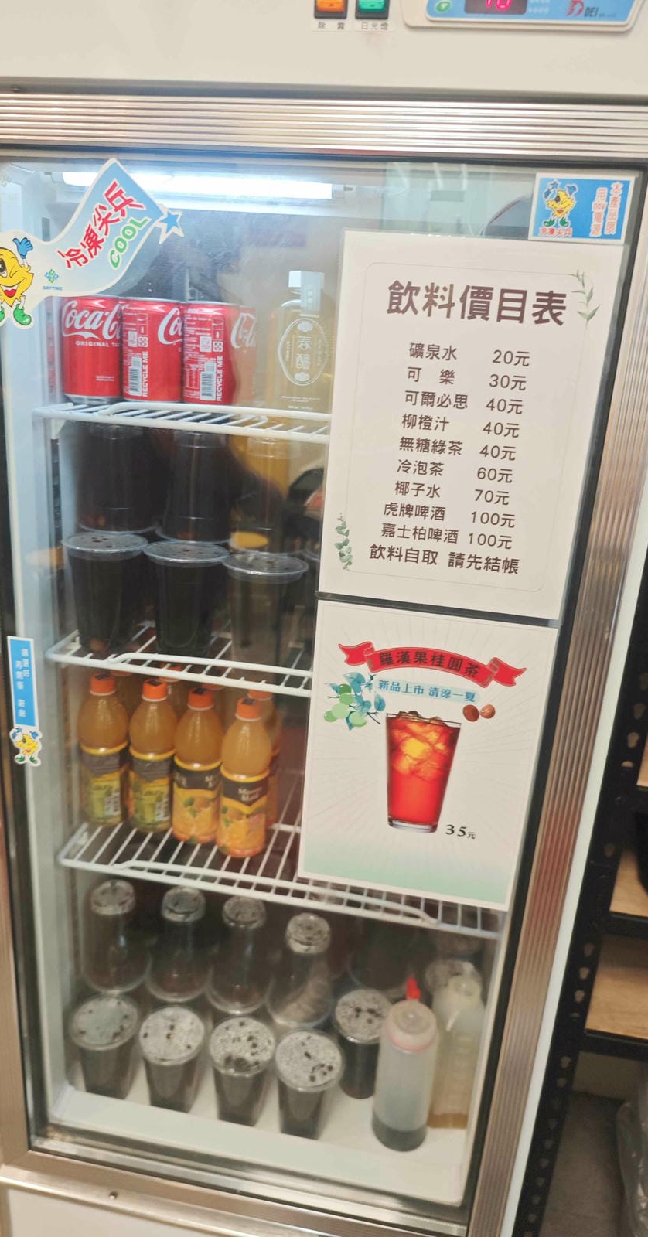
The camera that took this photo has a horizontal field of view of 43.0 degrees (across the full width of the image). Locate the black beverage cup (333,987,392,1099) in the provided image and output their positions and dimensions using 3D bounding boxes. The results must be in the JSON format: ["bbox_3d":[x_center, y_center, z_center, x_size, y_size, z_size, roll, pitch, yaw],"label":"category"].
[{"bbox_3d":[0.059,0.628,1.198,0.097,0.124,0.097,3,19,-1],"label":"black beverage cup"}]

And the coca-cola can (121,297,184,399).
[{"bbox_3d":[-0.179,-0.282,0.869,0.066,0.115,0.066,0,19,-12],"label":"coca-cola can"}]

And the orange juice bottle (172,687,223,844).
[{"bbox_3d":[-0.162,0.185,1.060,0.063,0.205,0.063,3,19,-1],"label":"orange juice bottle"}]

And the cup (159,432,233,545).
[{"bbox_3d":[-0.158,-0.163,1.002,0.097,0.122,0.097,4,19,-1],"label":"cup"}]

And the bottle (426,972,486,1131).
[{"bbox_3d":[0.188,0.610,1.162,0.065,0.222,0.065,8,19,13],"label":"bottle"}]

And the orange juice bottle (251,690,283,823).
[{"bbox_3d":[-0.087,0.179,1.094,0.064,0.211,0.064,7,19,7],"label":"orange juice bottle"}]

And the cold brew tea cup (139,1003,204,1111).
[{"bbox_3d":[-0.215,0.636,1.162,0.097,0.122,0.097,4,19,-1],"label":"cold brew tea cup"}]

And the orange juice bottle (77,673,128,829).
[{"bbox_3d":[-0.287,0.170,1.072,0.063,0.202,0.063,-2,19,-15],"label":"orange juice bottle"}]

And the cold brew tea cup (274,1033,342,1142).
[{"bbox_3d":[-0.023,0.649,1.120,0.097,0.124,0.097,3,19,-1],"label":"cold brew tea cup"}]

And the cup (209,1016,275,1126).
[{"bbox_3d":[-0.115,0.638,1.135,0.097,0.124,0.097,3,19,-1],"label":"cup"}]

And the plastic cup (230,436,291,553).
[{"bbox_3d":[-0.065,-0.148,0.991,0.097,0.122,0.097,4,19,-1],"label":"plastic cup"}]

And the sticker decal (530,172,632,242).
[{"bbox_3d":[0.192,-0.306,0.615,0.070,0.046,0.002,6,19,8],"label":"sticker decal"}]

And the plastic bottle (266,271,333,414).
[{"bbox_3d":[-0.022,-0.281,0.854,0.070,0.143,0.068,3,18,-2],"label":"plastic bottle"}]

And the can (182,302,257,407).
[{"bbox_3d":[-0.122,-0.288,0.908,0.066,0.115,0.066,7,19,7],"label":"can"}]

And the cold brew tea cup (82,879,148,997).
[{"bbox_3d":[-0.305,0.467,1.212,0.097,0.124,0.097,3,19,-1],"label":"cold brew tea cup"}]

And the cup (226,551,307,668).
[{"bbox_3d":[-0.070,-0.005,0.950,0.097,0.122,0.097,4,19,-1],"label":"cup"}]

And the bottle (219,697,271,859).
[{"bbox_3d":[-0.097,0.197,1.038,0.064,0.211,0.064,7,19,7],"label":"bottle"}]

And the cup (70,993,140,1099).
[{"bbox_3d":[-0.311,0.625,1.173,0.093,0.127,0.093,3,18,-1],"label":"cup"}]

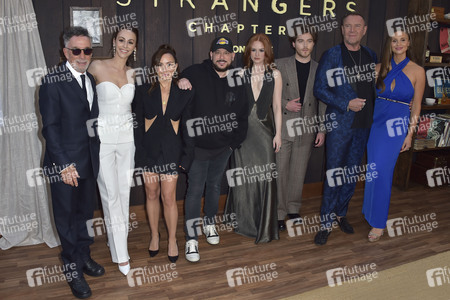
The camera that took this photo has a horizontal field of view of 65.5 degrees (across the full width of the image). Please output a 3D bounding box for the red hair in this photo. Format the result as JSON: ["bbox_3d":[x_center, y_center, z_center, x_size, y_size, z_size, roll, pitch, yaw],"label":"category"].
[{"bbox_3d":[0.282,-0.805,2.899,0.250,0.310,0.250,2,13,7],"label":"red hair"}]

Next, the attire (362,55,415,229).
[{"bbox_3d":[1.458,-0.016,3.140,0.400,1.520,0.320,8,14,29],"label":"attire"}]

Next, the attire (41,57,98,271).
[{"bbox_3d":[-1.040,0.159,2.436,0.480,1.470,0.340,-10,17,-41],"label":"attire"}]

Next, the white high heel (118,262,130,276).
[{"bbox_3d":[-0.765,0.837,2.648,0.080,0.120,0.230,-4,13,-21],"label":"white high heel"}]

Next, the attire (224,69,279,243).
[{"bbox_3d":[0.243,0.048,3.092,0.460,1.490,0.420,2,13,6],"label":"attire"}]

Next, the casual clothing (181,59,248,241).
[{"bbox_3d":[-0.084,0.026,2.921,0.570,1.500,0.400,-1,13,-9],"label":"casual clothing"}]

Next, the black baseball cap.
[{"bbox_3d":[-0.019,-0.790,2.630,0.178,0.130,0.260,2,12,1],"label":"black baseball cap"}]

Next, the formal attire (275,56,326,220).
[{"bbox_3d":[0.729,-0.098,3.426,0.510,1.540,0.310,1,13,2],"label":"formal attire"}]

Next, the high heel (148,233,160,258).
[{"bbox_3d":[-0.580,0.768,2.896,0.080,0.130,0.220,1,12,0],"label":"high heel"}]

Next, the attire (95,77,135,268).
[{"bbox_3d":[-0.798,0.187,2.575,0.310,1.380,0.300,-5,14,-24],"label":"attire"}]

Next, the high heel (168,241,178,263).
[{"bbox_3d":[-0.412,0.799,2.836,0.078,0.120,0.220,-1,13,-6],"label":"high heel"}]

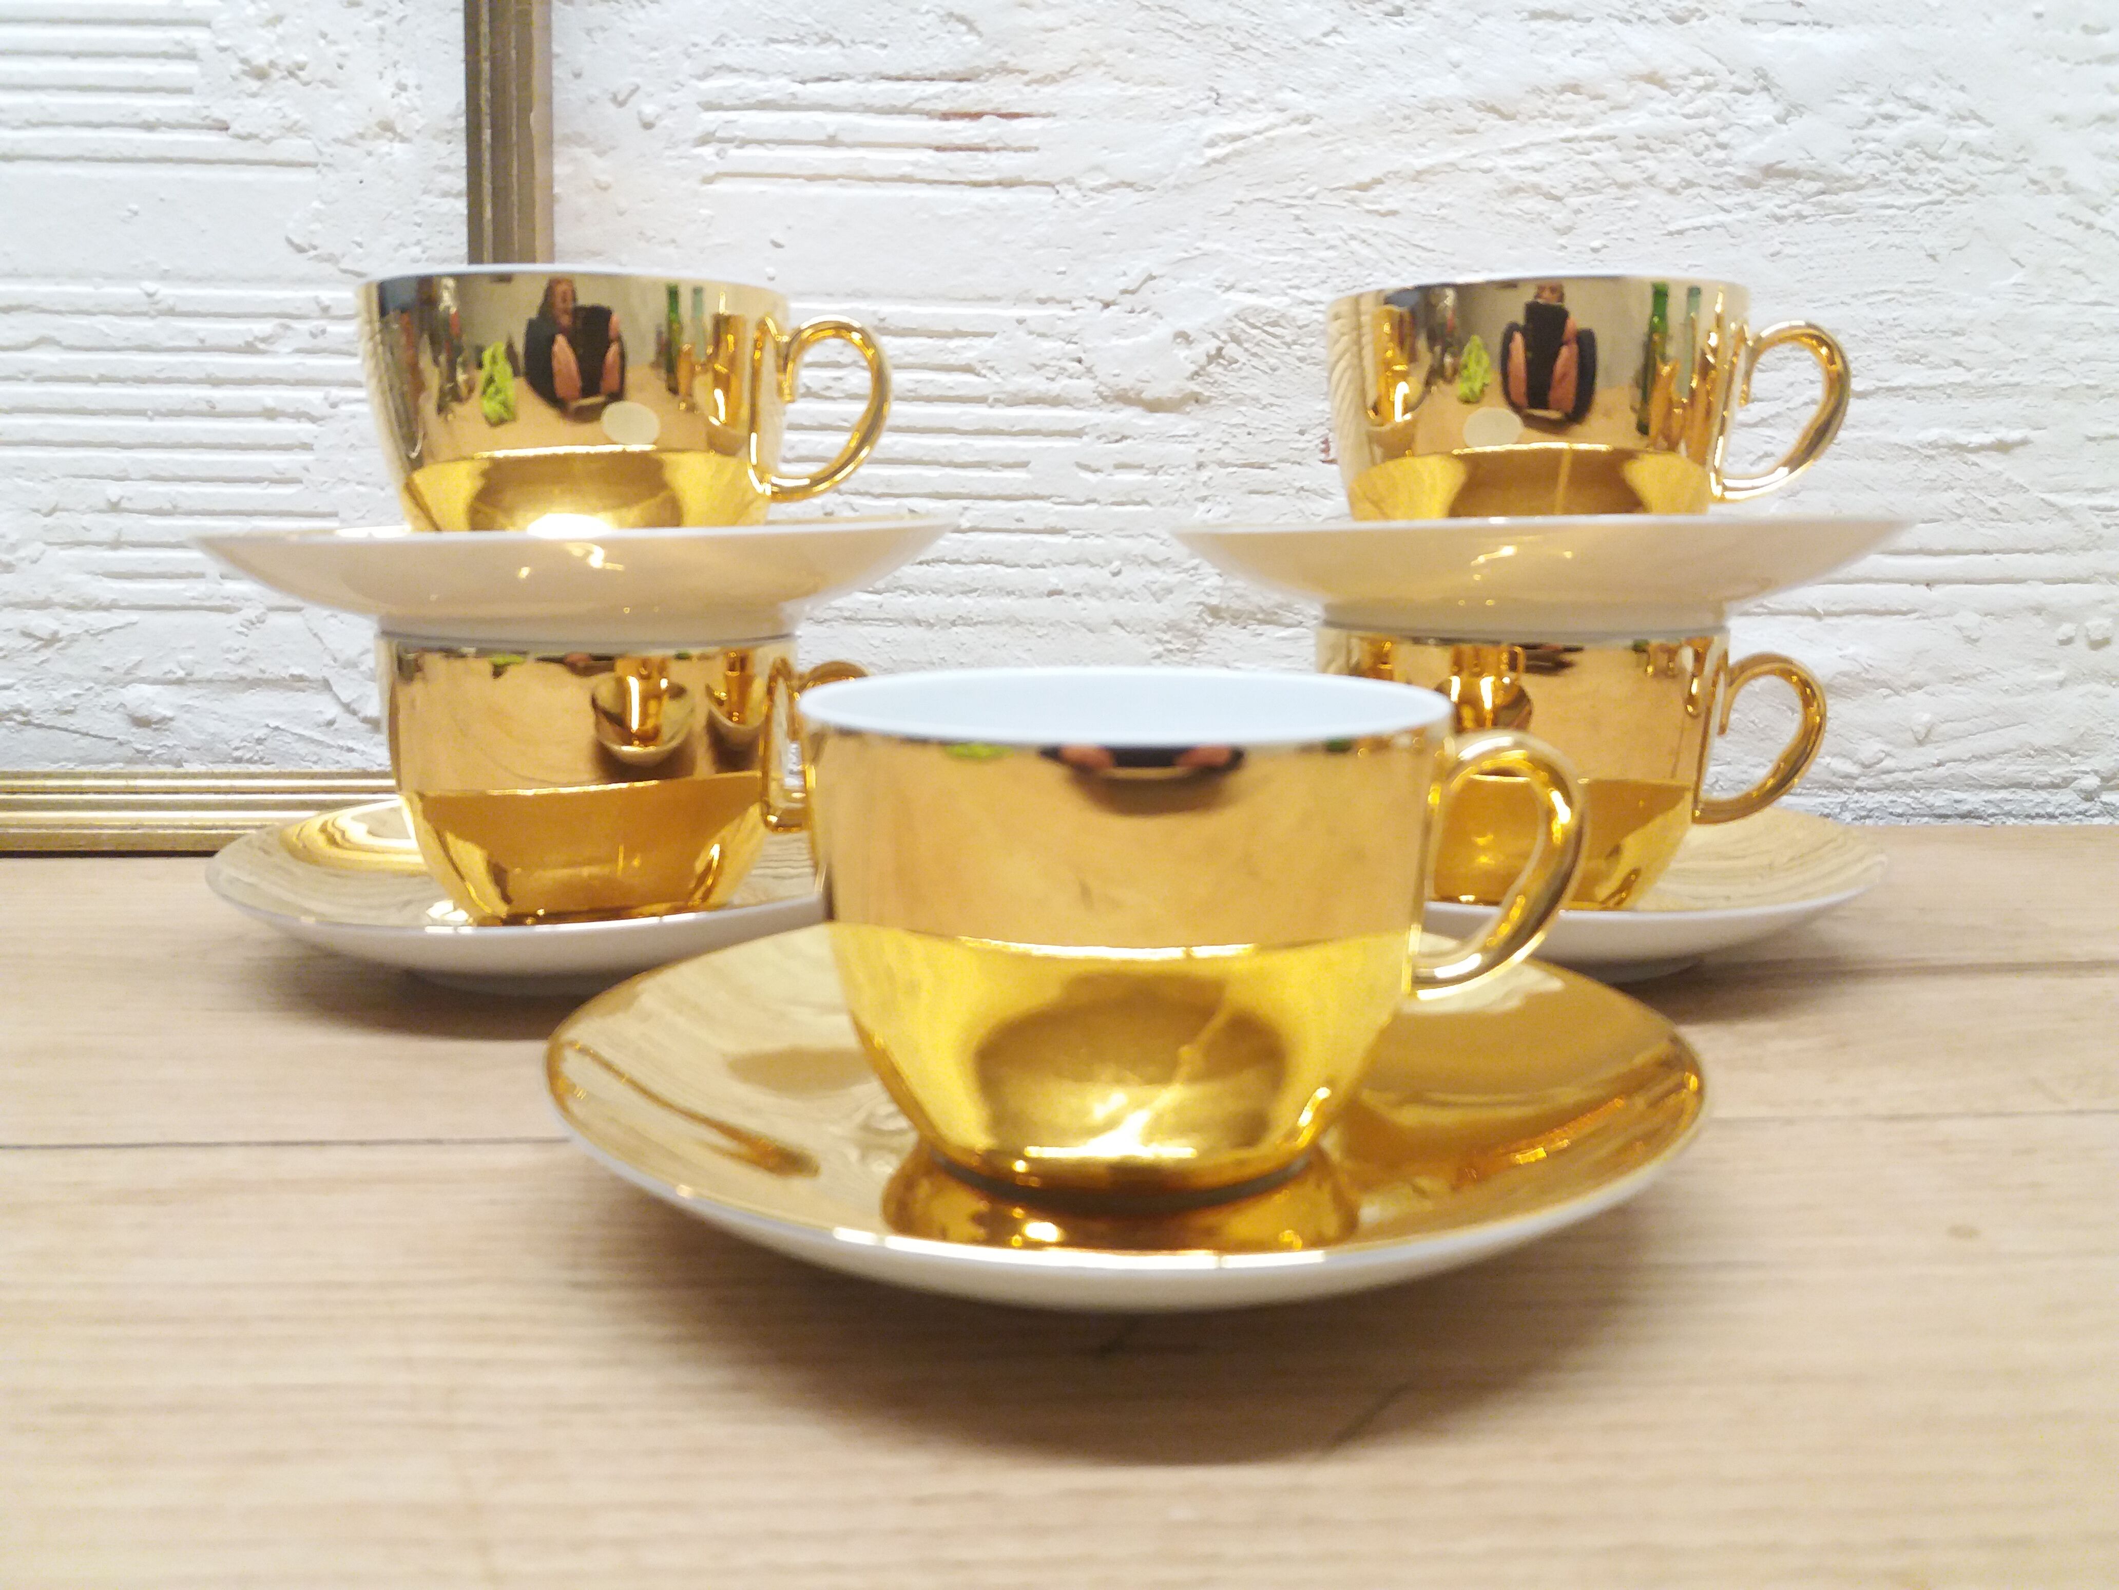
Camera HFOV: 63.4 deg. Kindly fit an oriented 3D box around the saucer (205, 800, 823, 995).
[{"bbox_3d":[-0.103,0.021,0.381,0.158,0.022,0.158,0,10,0],"label":"saucer"}]

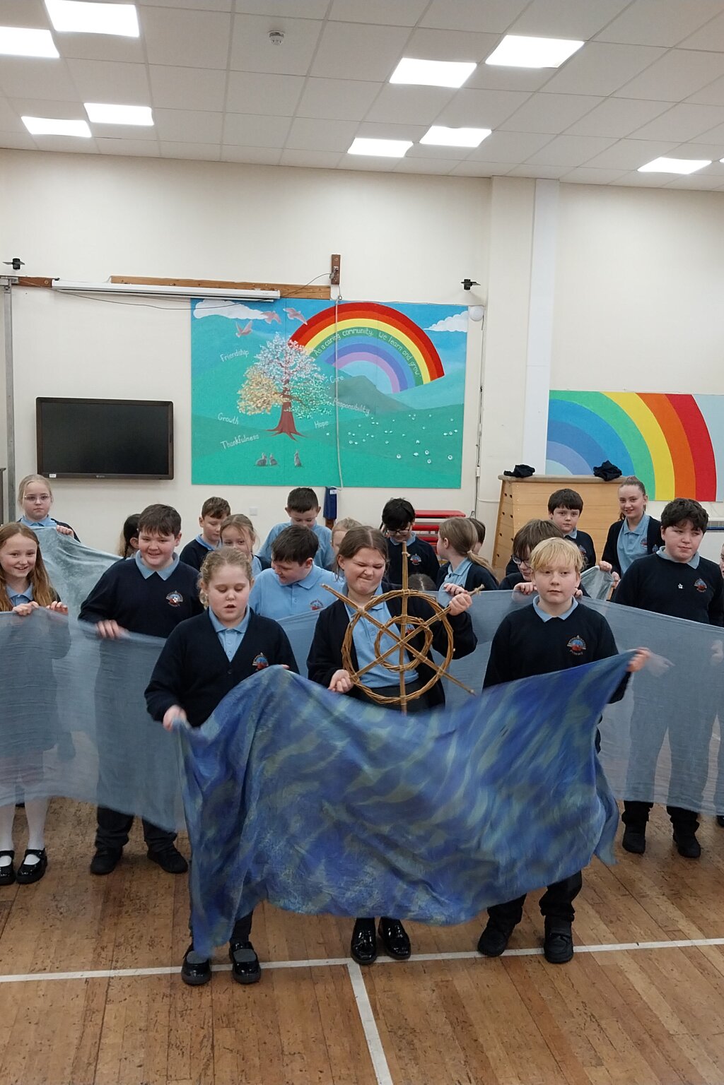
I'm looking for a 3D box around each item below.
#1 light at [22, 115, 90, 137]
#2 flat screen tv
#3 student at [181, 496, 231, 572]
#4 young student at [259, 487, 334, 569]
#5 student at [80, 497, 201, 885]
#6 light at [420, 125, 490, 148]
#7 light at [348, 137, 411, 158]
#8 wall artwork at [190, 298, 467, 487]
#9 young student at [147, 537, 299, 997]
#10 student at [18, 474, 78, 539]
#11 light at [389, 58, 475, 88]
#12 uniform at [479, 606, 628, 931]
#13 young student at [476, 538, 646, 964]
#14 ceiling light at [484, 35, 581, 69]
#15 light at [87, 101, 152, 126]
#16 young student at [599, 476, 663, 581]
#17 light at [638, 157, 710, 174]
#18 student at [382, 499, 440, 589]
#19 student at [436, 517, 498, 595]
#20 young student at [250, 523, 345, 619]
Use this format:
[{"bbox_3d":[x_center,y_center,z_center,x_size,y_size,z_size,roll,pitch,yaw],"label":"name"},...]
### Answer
[{"bbox_3d":[-2.801,-3.830,10.012,0.585,0.040,0.585,0,7,-9],"label":"light"},{"bbox_3d":[-2.660,-1.080,11.329,1.378,0.807,0.090,0,7,-9],"label":"flat screen tv"},{"bbox_3d":[-0.827,0.453,6.076,0.420,1.430,0.320,-1,7,-17],"label":"student"},{"bbox_3d":[-0.358,0.435,6.014,0.430,1.490,0.340,1,7,-4],"label":"young student"},{"bbox_3d":[-0.892,0.601,4.464,0.520,1.500,0.400,0,7,-13],"label":"student"},{"bbox_3d":[0.847,-3.731,9.971,0.585,0.040,0.585,0,7,-9],"label":"light"},{"bbox_3d":[0.164,-3.808,10.469,0.585,0.040,0.585,0,7,-9],"label":"light"},{"bbox_3d":[-0.335,-1.577,11.677,2.950,1.966,0.040,0,7,-9],"label":"wall artwork"},{"bbox_3d":[-0.451,0.713,3.546,0.480,1.420,0.360,1,7,-6],"label":"young student"},{"bbox_3d":[-1.665,0.428,5.629,0.430,1.530,0.340,-1,7,-19],"label":"student"},{"bbox_3d":[0.522,-3.509,8.110,0.600,0.050,0.600,1,7,-9],"label":"light"},{"bbox_3d":[0.664,0.795,3.842,0.510,1.190,0.350,2,7,7],"label":"uniform"},{"bbox_3d":[0.667,0.734,3.791,0.540,1.480,0.400,3,7,10],"label":"young student"},{"bbox_3d":[1.205,-3.431,7.612,0.600,0.050,0.600,1,7,-9],"label":"ceiling light"},{"bbox_3d":[-2.116,-3.765,9.505,0.600,0.050,0.600,0,7,-9],"label":"light"},{"bbox_3d":[1.572,0.382,6.360,0.420,1.520,0.300,4,7,17],"label":"young student"},{"bbox_3d":[3.129,-3.786,10.925,0.585,0.040,0.585,0,7,-9],"label":"light"},{"bbox_3d":[0.220,0.471,6.006,0.430,1.450,0.340,2,7,3],"label":"student"},{"bbox_3d":[0.512,0.563,5.553,0.360,1.390,0.410,-5,10,-43],"label":"student"},{"bbox_3d":[-0.287,0.594,4.667,0.420,1.400,0.300,1,7,-3],"label":"young student"}]

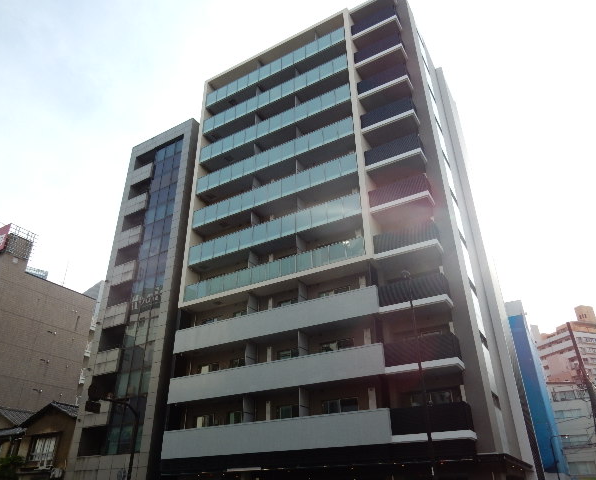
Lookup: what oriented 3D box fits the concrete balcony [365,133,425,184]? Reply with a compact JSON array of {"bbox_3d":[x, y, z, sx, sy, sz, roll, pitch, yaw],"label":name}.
[{"bbox_3d":[5.676,-4.799,26.935,3.350,1.450,1.244,-16,-33,26],"label":"concrete balcony"}]

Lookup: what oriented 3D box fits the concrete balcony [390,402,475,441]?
[{"bbox_3d":[5.611,7.604,19.132,3.108,1.344,1.254,-16,-33,26],"label":"concrete balcony"}]

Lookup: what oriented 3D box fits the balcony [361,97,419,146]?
[{"bbox_3d":[5.441,-7.041,27.363,3.108,1.344,1.254,-16,-33,26],"label":"balcony"}]

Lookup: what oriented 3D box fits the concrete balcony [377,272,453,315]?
[{"bbox_3d":[5.778,2.803,22.707,3.350,1.450,1.244,-16,-33,26],"label":"concrete balcony"}]

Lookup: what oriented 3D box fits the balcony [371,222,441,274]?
[{"bbox_3d":[5.526,0.282,23.247,3.108,1.344,1.254,-16,-33,26],"label":"balcony"}]

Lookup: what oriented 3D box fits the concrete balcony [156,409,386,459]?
[{"bbox_3d":[-1.435,9.958,23.227,13.340,1.395,1.247,-16,-33,26],"label":"concrete balcony"}]

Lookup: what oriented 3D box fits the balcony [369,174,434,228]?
[{"bbox_3d":[5.710,-2.265,25.526,3.350,1.450,1.244,-16,-33,26],"label":"balcony"}]

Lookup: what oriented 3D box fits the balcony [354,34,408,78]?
[{"bbox_3d":[5.384,-11.922,30.106,3.108,1.344,1.254,-16,-33,26],"label":"balcony"}]

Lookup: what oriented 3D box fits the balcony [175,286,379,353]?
[{"bbox_3d":[-1.503,4.889,26.046,13.340,1.395,1.247,-16,-33,26],"label":"balcony"}]

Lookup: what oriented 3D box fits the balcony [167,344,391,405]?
[{"bbox_3d":[-1.469,7.423,24.637,13.340,1.395,1.247,-16,-33,26],"label":"balcony"}]

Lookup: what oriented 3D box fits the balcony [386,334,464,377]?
[{"bbox_3d":[5.812,5.338,21.297,3.350,1.450,1.244,-16,-33,26],"label":"balcony"}]

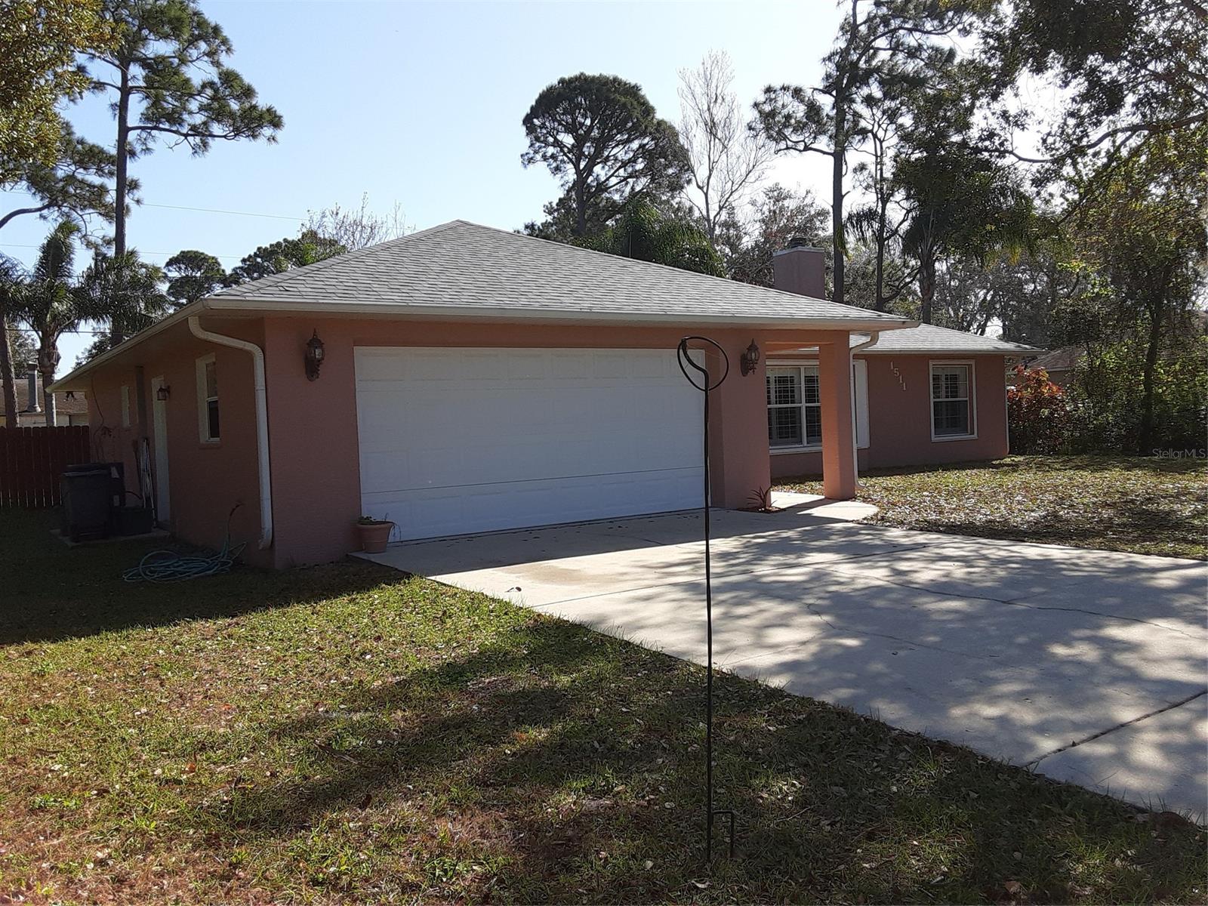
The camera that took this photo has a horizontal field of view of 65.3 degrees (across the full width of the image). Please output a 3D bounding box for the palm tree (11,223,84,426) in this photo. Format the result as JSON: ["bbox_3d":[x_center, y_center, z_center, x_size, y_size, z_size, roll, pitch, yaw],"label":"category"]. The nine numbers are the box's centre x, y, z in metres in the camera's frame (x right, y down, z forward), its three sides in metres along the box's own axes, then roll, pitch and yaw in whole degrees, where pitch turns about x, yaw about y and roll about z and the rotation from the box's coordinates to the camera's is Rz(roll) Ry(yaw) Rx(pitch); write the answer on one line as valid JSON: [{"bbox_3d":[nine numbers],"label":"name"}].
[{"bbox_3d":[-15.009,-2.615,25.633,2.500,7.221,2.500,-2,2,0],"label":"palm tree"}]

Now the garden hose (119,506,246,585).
[{"bbox_3d":[-4.068,0.895,9.277,1.208,0.507,1.380,-4,3,-35],"label":"garden hose"}]

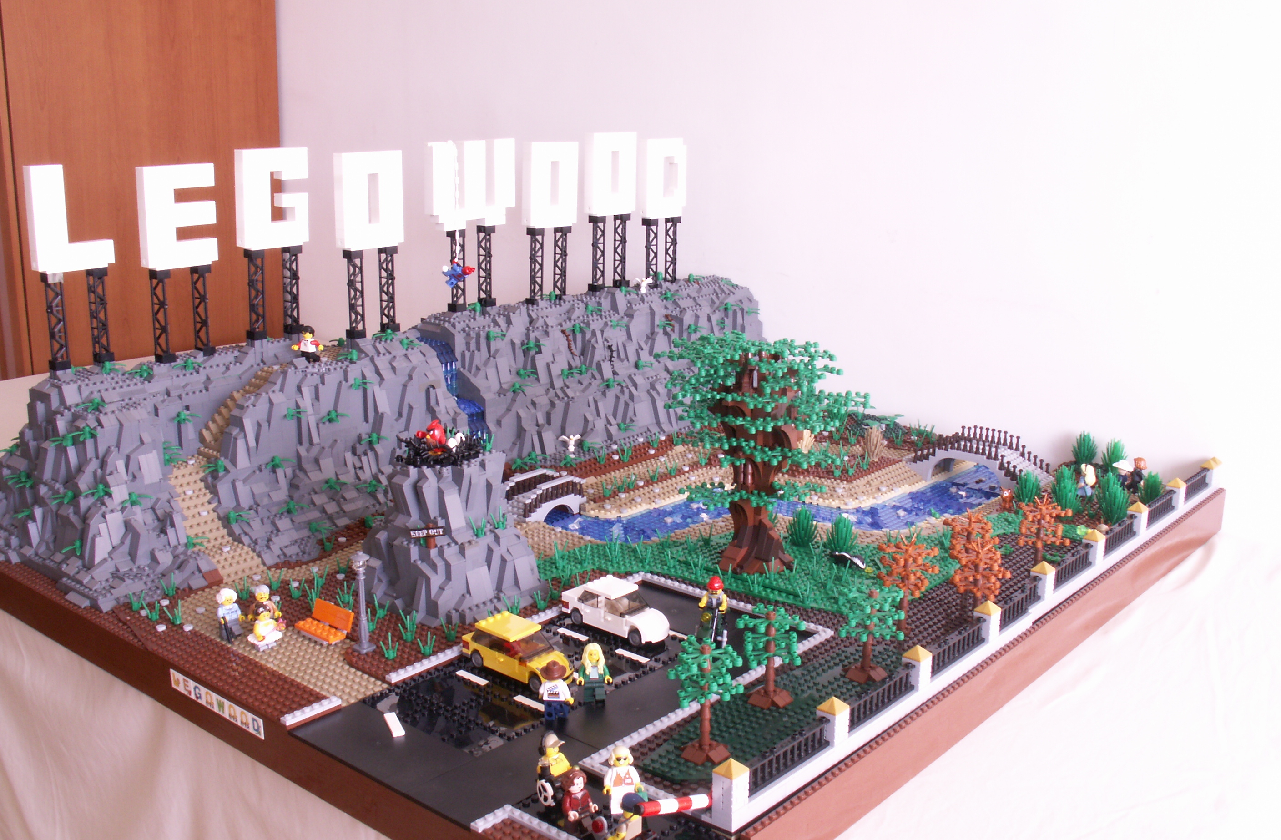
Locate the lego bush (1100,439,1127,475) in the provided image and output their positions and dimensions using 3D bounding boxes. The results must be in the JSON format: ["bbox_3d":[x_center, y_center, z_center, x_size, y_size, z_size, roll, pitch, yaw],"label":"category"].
[{"bbox_3d":[0.549,0.039,1.499,0.029,0.039,0.029,12,18,39],"label":"lego bush"}]

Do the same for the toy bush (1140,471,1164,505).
[{"bbox_3d":[0.557,0.073,1.406,0.027,0.040,0.027,12,18,40],"label":"toy bush"}]

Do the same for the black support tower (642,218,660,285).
[{"bbox_3d":[0.013,-0.221,1.730,0.016,0.094,0.016,12,18,39],"label":"black support tower"}]

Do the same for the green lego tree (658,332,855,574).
[{"bbox_3d":[0.107,0.032,1.198,0.175,0.213,0.175,0,14,0],"label":"green lego tree"}]

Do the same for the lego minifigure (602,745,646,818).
[{"bbox_3d":[-0.011,0.223,0.801,0.026,0.043,0.015,-3,14,-13],"label":"lego minifigure"}]

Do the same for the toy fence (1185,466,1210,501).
[{"bbox_3d":[0.598,0.072,1.402,0.008,0.020,0.096,12,18,40],"label":"toy fence"}]

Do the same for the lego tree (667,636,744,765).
[{"bbox_3d":[0.044,0.186,0.866,0.049,0.080,0.049,0,14,0],"label":"lego tree"}]

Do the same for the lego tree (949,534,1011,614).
[{"bbox_3d":[0.278,0.135,1.067,0.048,0.081,0.048,12,18,39],"label":"lego tree"}]

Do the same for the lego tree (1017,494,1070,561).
[{"bbox_3d":[0.364,0.107,1.179,0.048,0.081,0.048,12,18,39],"label":"lego tree"}]

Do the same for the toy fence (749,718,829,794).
[{"bbox_3d":[0.092,0.212,0.823,0.008,0.020,0.096,12,18,39],"label":"toy fence"}]

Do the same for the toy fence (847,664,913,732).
[{"bbox_3d":[0.164,0.193,0.902,0.008,0.020,0.096,12,18,40],"label":"toy fence"}]

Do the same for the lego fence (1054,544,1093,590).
[{"bbox_3d":[0.381,0.132,1.153,0.008,0.020,0.096,12,18,40],"label":"lego fence"}]

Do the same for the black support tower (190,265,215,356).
[{"bbox_3d":[-0.461,-0.116,1.370,0.016,0.096,0.016,12,18,40],"label":"black support tower"}]

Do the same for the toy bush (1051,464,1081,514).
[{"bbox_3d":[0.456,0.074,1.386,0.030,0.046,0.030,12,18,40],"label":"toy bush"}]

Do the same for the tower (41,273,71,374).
[{"bbox_3d":[-0.579,-0.097,1.282,0.016,0.096,0.016,12,18,39],"label":"tower"}]

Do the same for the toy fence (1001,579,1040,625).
[{"bbox_3d":[0.310,0.153,1.067,0.008,0.020,0.096,12,18,40],"label":"toy fence"}]

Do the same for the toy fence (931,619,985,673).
[{"bbox_3d":[0.237,0.173,0.988,0.008,0.020,0.096,12,18,39],"label":"toy fence"}]

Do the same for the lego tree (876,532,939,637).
[{"bbox_3d":[0.220,0.134,1.063,0.052,0.085,0.052,0,14,0],"label":"lego tree"}]

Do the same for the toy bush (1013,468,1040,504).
[{"bbox_3d":[0.419,0.074,1.398,0.029,0.040,0.029,12,18,39],"label":"toy bush"}]

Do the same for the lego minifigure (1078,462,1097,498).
[{"bbox_3d":[0.498,0.065,1.442,0.020,0.039,0.019,12,18,40],"label":"lego minifigure"}]

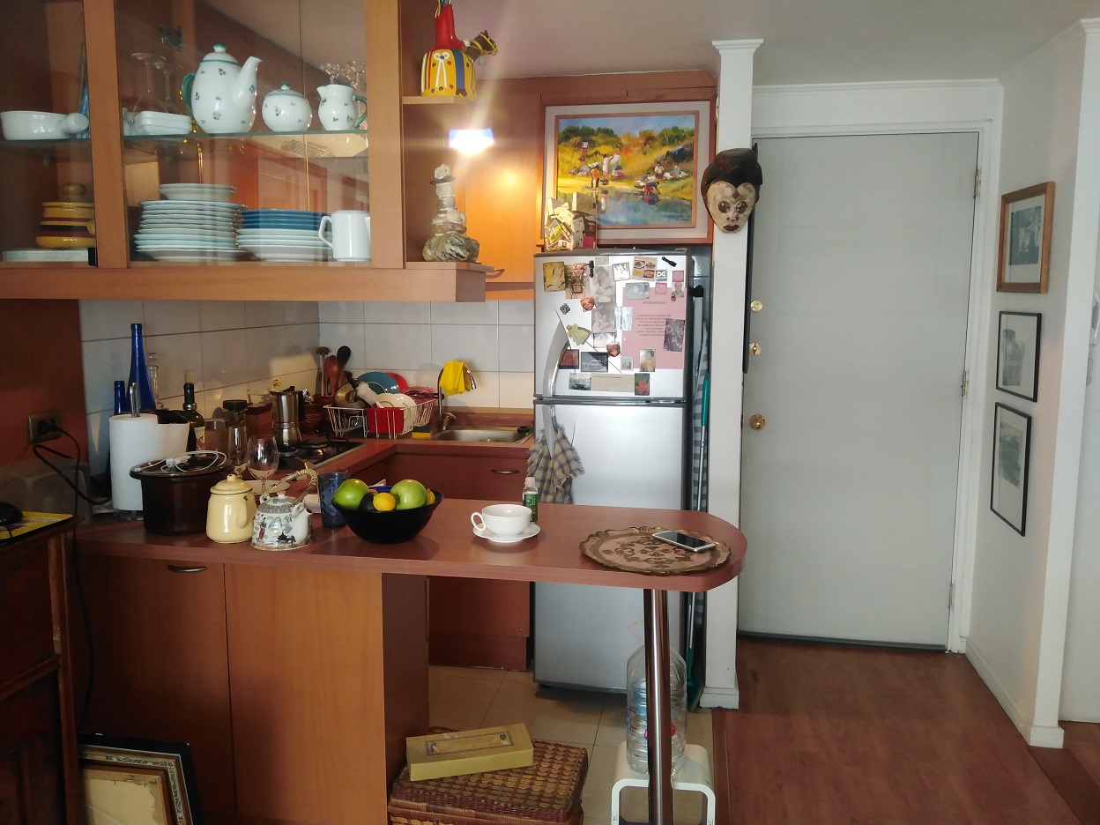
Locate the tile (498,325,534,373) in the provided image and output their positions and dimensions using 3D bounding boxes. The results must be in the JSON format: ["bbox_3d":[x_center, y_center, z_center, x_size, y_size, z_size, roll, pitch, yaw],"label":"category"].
[{"bbox_3d":[-0.077,-0.270,3.513,0.290,0.200,0.010,1,8,11],"label":"tile"}]

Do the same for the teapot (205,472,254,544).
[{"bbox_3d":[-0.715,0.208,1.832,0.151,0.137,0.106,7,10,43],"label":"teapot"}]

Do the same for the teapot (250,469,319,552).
[{"bbox_3d":[-0.575,0.203,1.776,0.151,0.162,0.131,5,9,33],"label":"teapot"}]

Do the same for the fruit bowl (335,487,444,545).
[{"bbox_3d":[-0.364,0.240,1.878,0.246,0.093,0.246,0,8,0],"label":"fruit bowl"}]

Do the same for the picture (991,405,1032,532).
[{"bbox_3d":[1.590,0.184,2.855,0.020,0.393,0.330,1,8,11],"label":"picture"}]

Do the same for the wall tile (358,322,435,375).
[{"bbox_3d":[-0.665,-0.287,3.628,0.304,0.200,0.010,1,8,11],"label":"wall tile"}]

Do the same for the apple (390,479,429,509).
[{"bbox_3d":[-0.318,0.191,1.860,0.082,0.078,0.082,1,8,11],"label":"apple"}]

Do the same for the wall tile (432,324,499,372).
[{"bbox_3d":[-0.366,-0.279,3.569,0.302,0.200,0.010,1,8,11],"label":"wall tile"}]

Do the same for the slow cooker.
[{"bbox_3d":[-0.877,0.191,1.977,0.222,0.165,0.222,1,8,11],"label":"slow cooker"}]

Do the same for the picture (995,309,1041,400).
[{"bbox_3d":[1.585,-0.198,2.806,0.022,0.281,0.379,1,7,11],"label":"picture"}]

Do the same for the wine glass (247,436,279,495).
[{"bbox_3d":[-0.755,0.149,2.175,0.079,0.170,0.079,1,7,11],"label":"wine glass"}]

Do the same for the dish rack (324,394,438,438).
[{"bbox_3d":[-0.679,0.018,3.373,0.338,0.126,0.374,1,7,11],"label":"dish rack"}]

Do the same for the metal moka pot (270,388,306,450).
[{"bbox_3d":[-0.900,0.020,2.820,0.101,0.202,0.136,7,10,44],"label":"metal moka pot"}]

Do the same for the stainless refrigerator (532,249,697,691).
[{"bbox_3d":[0.259,0.202,3.159,0.520,1.550,0.626,1,7,11],"label":"stainless refrigerator"}]

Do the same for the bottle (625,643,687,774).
[{"bbox_3d":[0.276,0.750,2.147,0.159,0.353,0.159,1,7,11],"label":"bottle"}]

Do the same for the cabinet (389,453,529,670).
[{"bbox_3d":[-0.275,0.539,3.390,0.505,0.843,0.576,1,7,11],"label":"cabinet"}]

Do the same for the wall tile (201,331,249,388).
[{"bbox_3d":[-1.173,-0.195,2.981,0.010,0.200,0.292,1,8,11],"label":"wall tile"}]

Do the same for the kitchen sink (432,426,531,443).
[{"bbox_3d":[-0.257,0.157,3.288,0.385,0.150,0.365,1,8,11],"label":"kitchen sink"}]

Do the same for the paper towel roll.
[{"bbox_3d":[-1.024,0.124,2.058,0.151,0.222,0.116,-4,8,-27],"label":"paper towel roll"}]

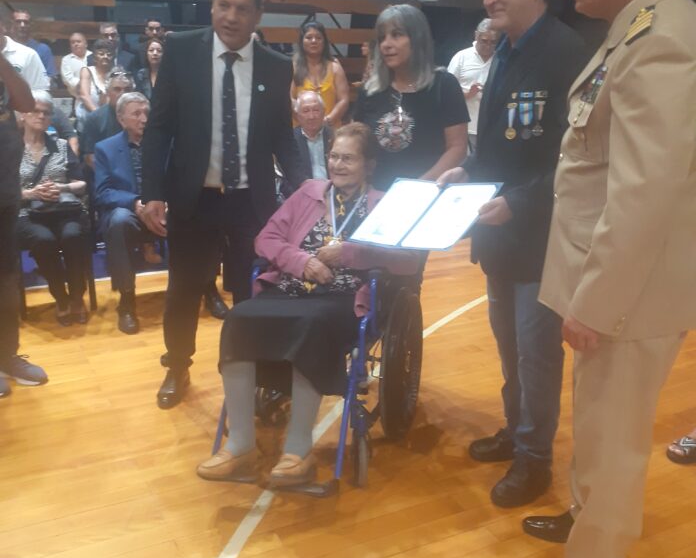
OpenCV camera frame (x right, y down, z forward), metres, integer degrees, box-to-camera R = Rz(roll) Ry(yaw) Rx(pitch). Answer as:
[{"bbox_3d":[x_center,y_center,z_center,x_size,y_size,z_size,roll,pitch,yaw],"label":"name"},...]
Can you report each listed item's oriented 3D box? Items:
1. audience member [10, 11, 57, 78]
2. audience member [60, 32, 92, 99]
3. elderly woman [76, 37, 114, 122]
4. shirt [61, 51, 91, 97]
[{"bbox_3d":[-2.894,-1.578,6.770,0.540,1.760,0.350,-6,19,-21],"label":"audience member"},{"bbox_3d":[-2.701,-1.720,7.434,0.520,1.630,0.350,-6,19,-21],"label":"audience member"},{"bbox_3d":[-2.147,-1.381,6.528,0.480,1.550,0.350,-7,19,-24],"label":"elderly woman"},{"bbox_3d":[-2.714,-1.924,7.364,0.500,0.680,0.300,-6,19,-21],"label":"shirt"}]

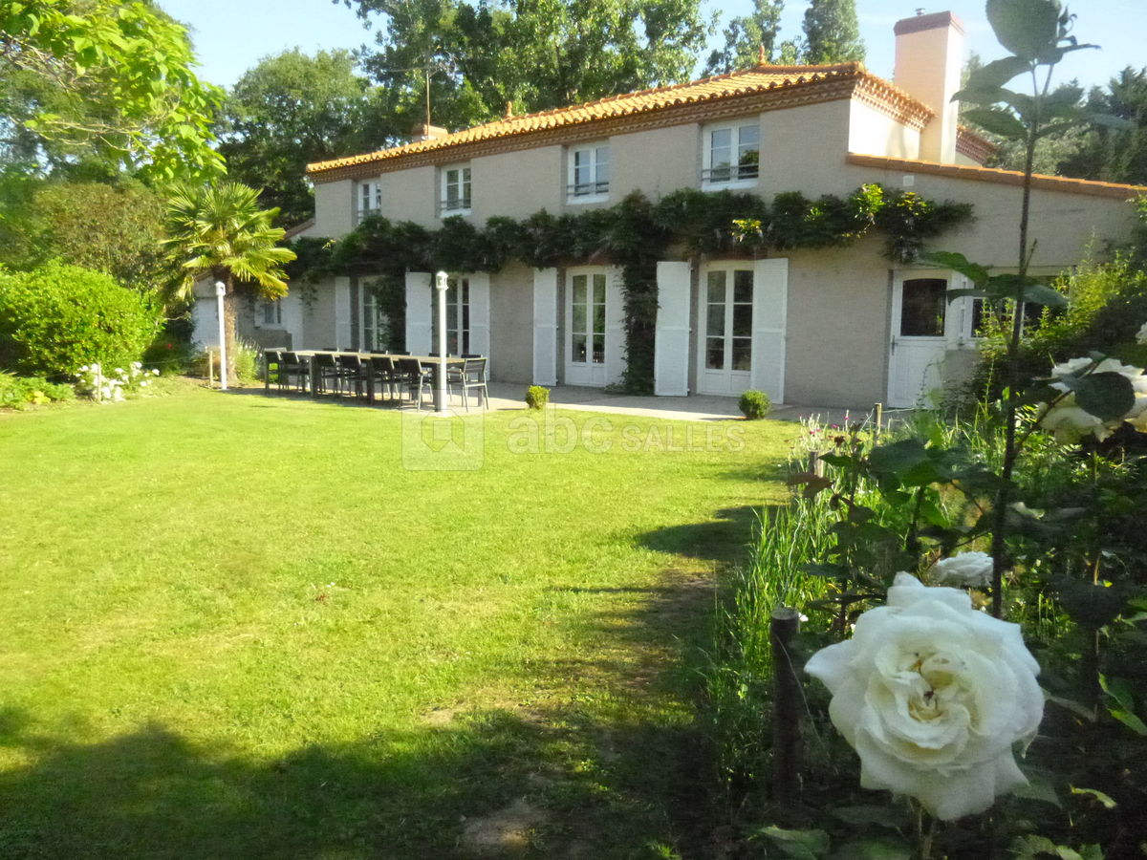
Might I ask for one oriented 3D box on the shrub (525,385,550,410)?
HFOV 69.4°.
[{"bbox_3d":[-0.547,-0.501,12.609,0.370,0.355,0.370,1,8,0],"label":"shrub"}]

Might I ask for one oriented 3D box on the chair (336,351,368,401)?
[{"bbox_3d":[-3.642,-0.881,14.366,0.550,0.840,0.580,7,9,39],"label":"chair"}]

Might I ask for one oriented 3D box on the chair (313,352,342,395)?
[{"bbox_3d":[-4.229,-0.948,14.846,0.550,0.840,0.580,7,9,39],"label":"chair"}]

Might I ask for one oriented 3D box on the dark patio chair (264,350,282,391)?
[{"bbox_3d":[-5.530,-1.098,15.910,0.550,0.840,0.580,7,9,39],"label":"dark patio chair"}]

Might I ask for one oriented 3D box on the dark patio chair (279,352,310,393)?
[{"bbox_3d":[-5.063,-1.044,15.529,0.550,0.840,0.580,7,9,39],"label":"dark patio chair"}]

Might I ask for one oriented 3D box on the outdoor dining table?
[{"bbox_3d":[-3.460,-0.882,13.871,4.520,0.750,1.000,7,10,38],"label":"outdoor dining table"}]

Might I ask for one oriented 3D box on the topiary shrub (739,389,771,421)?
[{"bbox_3d":[2.580,-0.361,11.800,0.450,0.450,0.450,7,9,39],"label":"topiary shrub"}]

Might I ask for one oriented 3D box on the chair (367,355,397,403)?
[{"bbox_3d":[-2.975,-0.804,13.820,0.550,0.840,0.580,7,9,39],"label":"chair"}]

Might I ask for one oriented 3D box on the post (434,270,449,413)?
[{"bbox_3d":[-1.858,-1.242,11.687,0.210,2.080,0.210,1,8,0],"label":"post"}]

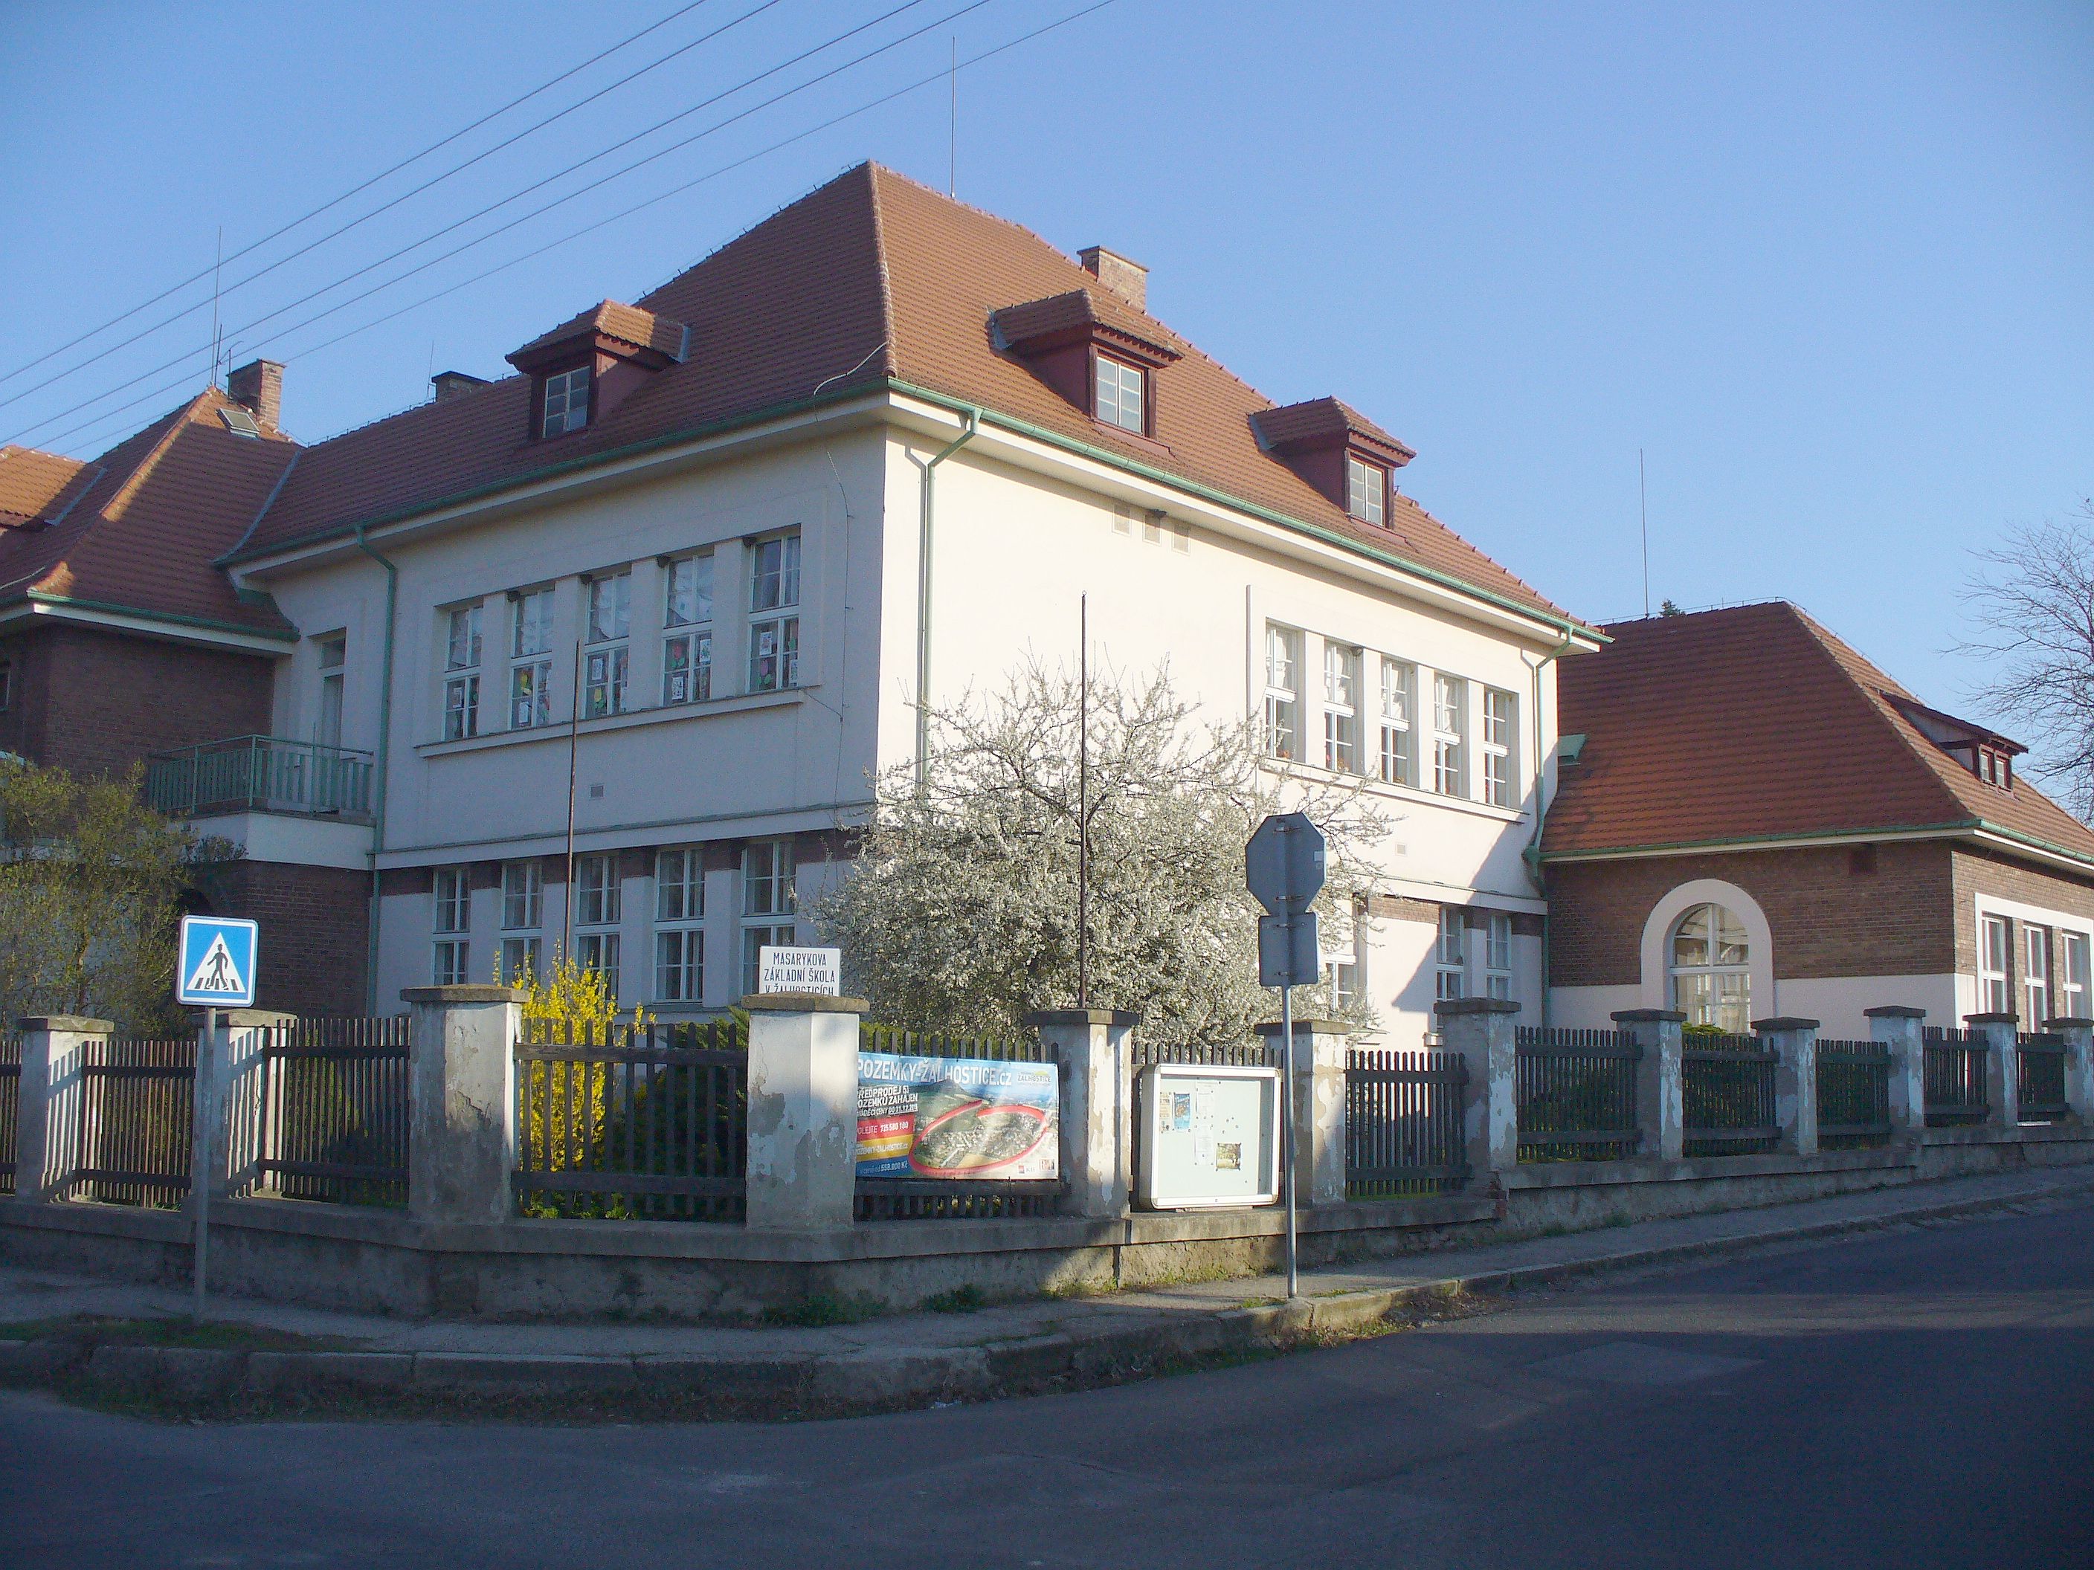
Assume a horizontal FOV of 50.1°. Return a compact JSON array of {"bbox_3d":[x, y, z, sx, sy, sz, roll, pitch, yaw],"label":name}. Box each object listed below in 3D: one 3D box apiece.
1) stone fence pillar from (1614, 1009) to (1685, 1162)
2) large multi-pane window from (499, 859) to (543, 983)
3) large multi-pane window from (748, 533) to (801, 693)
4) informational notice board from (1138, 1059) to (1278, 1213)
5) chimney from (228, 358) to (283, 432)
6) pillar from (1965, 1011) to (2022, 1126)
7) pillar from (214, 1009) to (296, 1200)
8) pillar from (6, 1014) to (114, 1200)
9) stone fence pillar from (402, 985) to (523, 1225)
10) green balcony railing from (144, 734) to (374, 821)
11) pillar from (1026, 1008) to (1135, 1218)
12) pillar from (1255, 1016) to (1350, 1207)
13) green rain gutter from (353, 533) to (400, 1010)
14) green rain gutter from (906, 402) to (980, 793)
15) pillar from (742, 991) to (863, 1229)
[{"bbox_3d":[6.178,3.059,22.958,0.570,1.543,0.570,-6,-10,41],"label":"stone fence pillar"},{"bbox_3d":[-6.950,1.983,29.528,0.880,1.880,0.130,-6,-10,40],"label":"large multi-pane window"},{"bbox_3d":[-3.264,-2.119,27.185,1.012,1.897,0.150,-6,-10,40],"label":"large multi-pane window"},{"bbox_3d":[1.272,2.710,17.212,0.140,1.070,1.616,-6,-10,41],"label":"informational notice board"},{"bbox_3d":[-13.935,-6.724,39.308,1.060,1.220,0.460,-6,-10,40],"label":"chimney"},{"bbox_3d":[12.154,3.675,28.881,0.540,1.447,0.540,-6,-10,40],"label":"pillar"},{"bbox_3d":[-6.036,2.380,16.795,0.560,1.395,0.560,-6,-10,40],"label":"pillar"},{"bbox_3d":[-7.301,2.401,16.701,0.510,1.360,0.510,-6,-10,40],"label":"pillar"},{"bbox_3d":[-3.723,2.031,14.349,0.660,1.517,0.600,1,-8,0],"label":"stone fence pillar"},{"bbox_3d":[-11.373,0.030,32.228,2.950,1.020,1.900,-6,-10,40],"label":"green balcony railing"},{"bbox_3d":[0.270,2.269,15.510,0.540,1.400,0.540,-6,-10,40],"label":"pillar"},{"bbox_3d":[2.019,2.558,17.546,0.540,1.409,0.540,-6,-10,40],"label":"pillar"},{"bbox_3d":[-9.696,0.705,31.542,0.180,8.824,0.700,-6,-10,40],"label":"green rain gutter"},{"bbox_3d":[-1.125,0.001,25.832,0.800,8.869,0.180,-6,-10,40],"label":"green rain gutter"},{"bbox_3d":[-1.487,1.973,13.554,0.650,1.385,0.580,4,-8,-21],"label":"pillar"}]

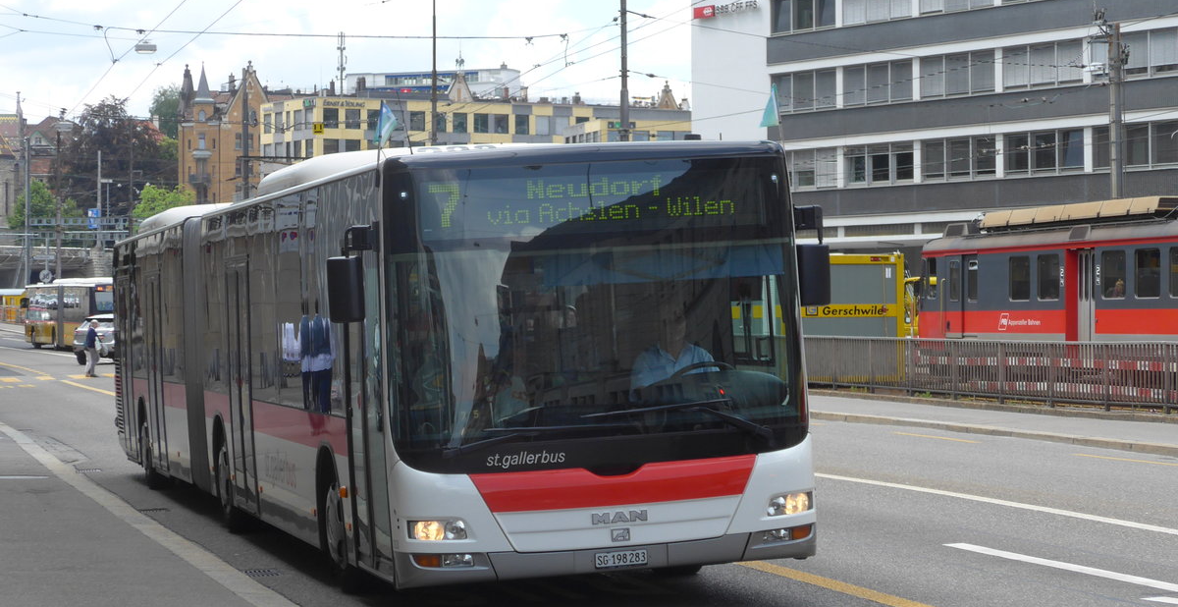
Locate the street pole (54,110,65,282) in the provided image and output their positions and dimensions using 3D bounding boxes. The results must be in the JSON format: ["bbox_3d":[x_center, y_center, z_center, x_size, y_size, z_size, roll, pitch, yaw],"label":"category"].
[{"bbox_3d":[-25.593,-3.582,148.000,0.240,11.010,0.240,0,0,-14],"label":"street pole"}]

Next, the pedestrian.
[{"bbox_3d":[-14.550,1.314,89.500,0.420,1.680,0.500,0,0,-12],"label":"pedestrian"}]

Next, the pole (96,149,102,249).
[{"bbox_3d":[-35.507,-7.578,222.000,0.200,7.260,0.200,0,0,-14],"label":"pole"}]

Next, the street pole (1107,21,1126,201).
[{"bbox_3d":[12.099,-2.468,70.000,0.270,7.920,0.270,0,0,-14],"label":"street pole"}]

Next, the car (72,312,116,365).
[{"bbox_3d":[-16.370,1.208,103.180,1.850,1.690,4.400,0,0,-8],"label":"car"}]

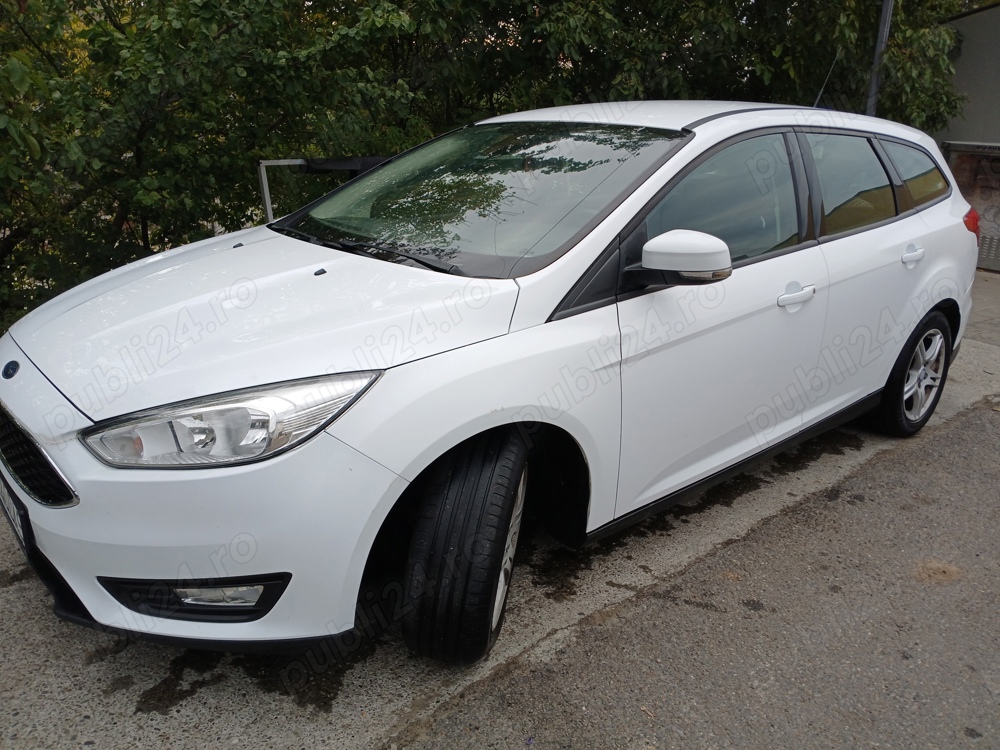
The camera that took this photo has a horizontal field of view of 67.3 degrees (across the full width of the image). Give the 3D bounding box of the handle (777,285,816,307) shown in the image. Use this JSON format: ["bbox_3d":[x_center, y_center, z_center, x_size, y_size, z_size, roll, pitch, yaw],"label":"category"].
[{"bbox_3d":[0.994,-0.267,2.522,0.218,0.043,0.046,-14,23,-38],"label":"handle"}]

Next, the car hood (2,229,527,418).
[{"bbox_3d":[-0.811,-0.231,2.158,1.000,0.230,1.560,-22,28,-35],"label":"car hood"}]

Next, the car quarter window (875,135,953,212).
[{"bbox_3d":[1.887,-0.912,3.397,0.780,0.349,0.060,-16,-1,-42],"label":"car quarter window"}]

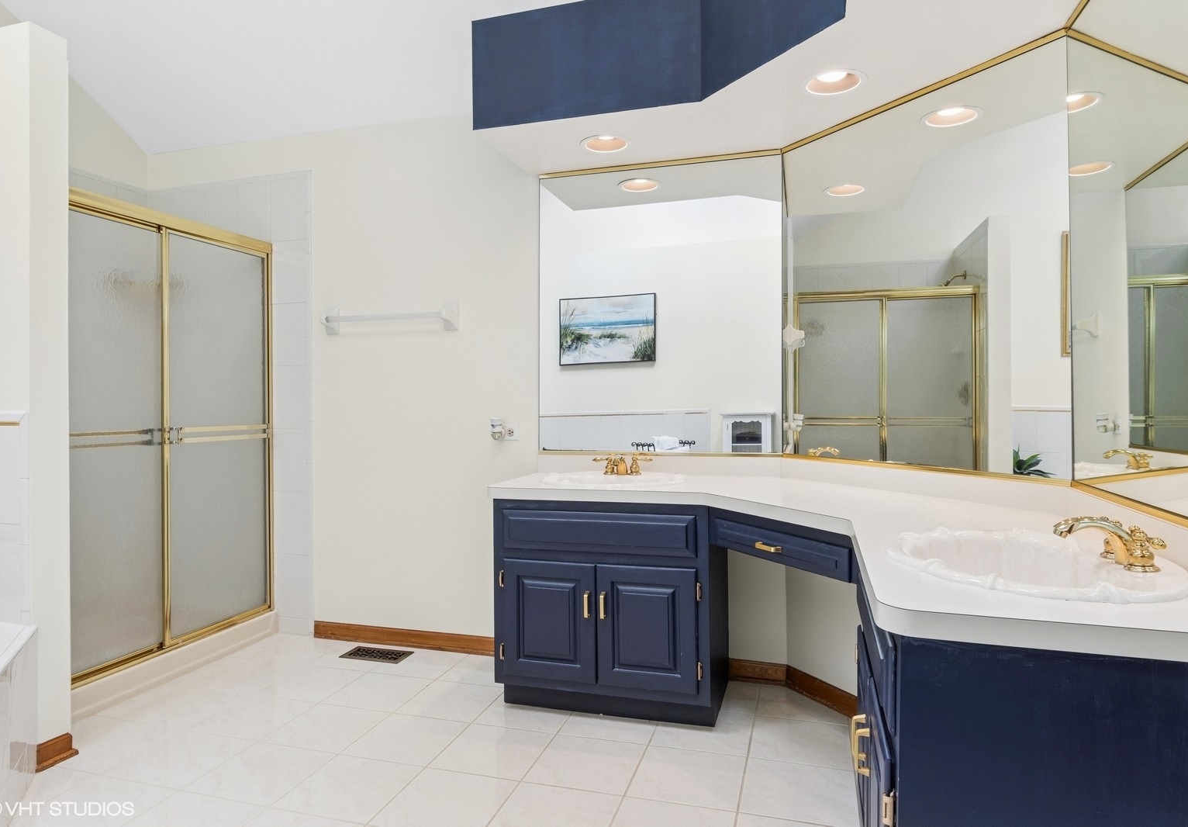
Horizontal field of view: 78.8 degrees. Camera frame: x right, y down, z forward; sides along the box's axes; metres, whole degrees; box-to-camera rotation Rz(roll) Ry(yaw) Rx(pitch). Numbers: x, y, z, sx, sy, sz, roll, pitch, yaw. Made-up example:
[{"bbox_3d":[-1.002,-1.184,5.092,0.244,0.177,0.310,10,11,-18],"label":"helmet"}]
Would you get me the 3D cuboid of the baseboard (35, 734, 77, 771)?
[{"bbox_3d":[-1.661,1.038,2.230,0.026,0.079,0.118,0,1,16],"label":"baseboard"}]

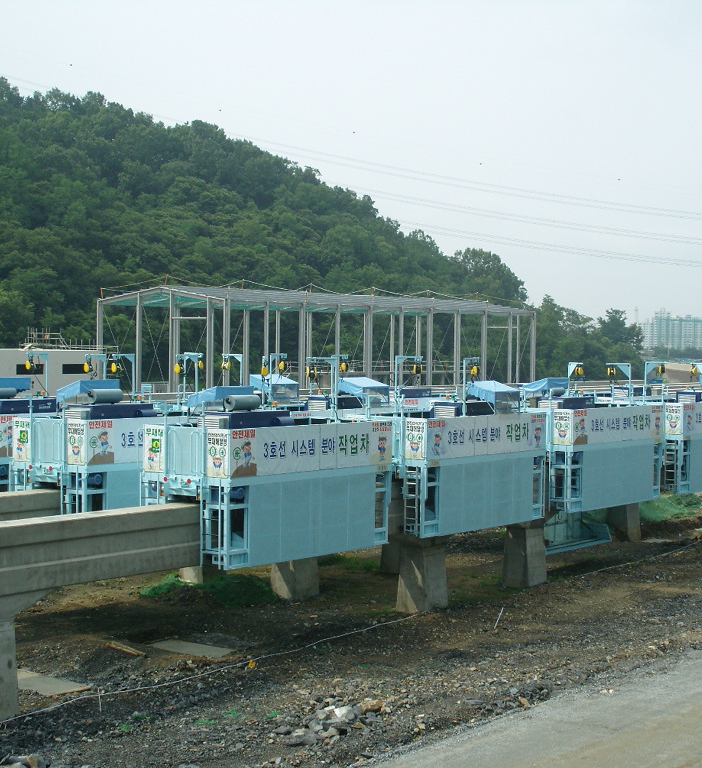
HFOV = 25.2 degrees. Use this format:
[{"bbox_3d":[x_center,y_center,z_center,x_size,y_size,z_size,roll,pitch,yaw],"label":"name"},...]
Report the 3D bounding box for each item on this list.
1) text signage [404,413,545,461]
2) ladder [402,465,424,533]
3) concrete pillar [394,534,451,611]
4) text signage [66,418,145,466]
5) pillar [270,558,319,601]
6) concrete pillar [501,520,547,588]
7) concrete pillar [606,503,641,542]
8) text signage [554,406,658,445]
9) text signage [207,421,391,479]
[{"bbox_3d":[4.040,1.571,49.173,0.720,1.230,7.060,2,2,36],"label":"text signage"},{"bbox_3d":[1.775,3.436,45.835,0.500,2.040,0.120,3,2,37],"label":"ladder"},{"bbox_3d":[2.243,5.910,48.836,1.150,2.270,1.200,2,2,36],"label":"concrete pillar"},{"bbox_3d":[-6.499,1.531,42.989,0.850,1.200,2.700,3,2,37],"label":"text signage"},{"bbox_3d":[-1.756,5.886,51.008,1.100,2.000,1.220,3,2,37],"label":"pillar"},{"bbox_3d":[5.892,5.698,53.223,1.100,2.150,1.200,3,2,37],"label":"concrete pillar"},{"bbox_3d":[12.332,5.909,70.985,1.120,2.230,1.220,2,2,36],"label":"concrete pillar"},{"bbox_3d":[9.329,1.449,56.311,0.720,1.230,6.750,2,2,36],"label":"text signage"},{"bbox_3d":[-1.201,1.693,42.099,0.720,1.230,7.030,2,2,36],"label":"text signage"}]

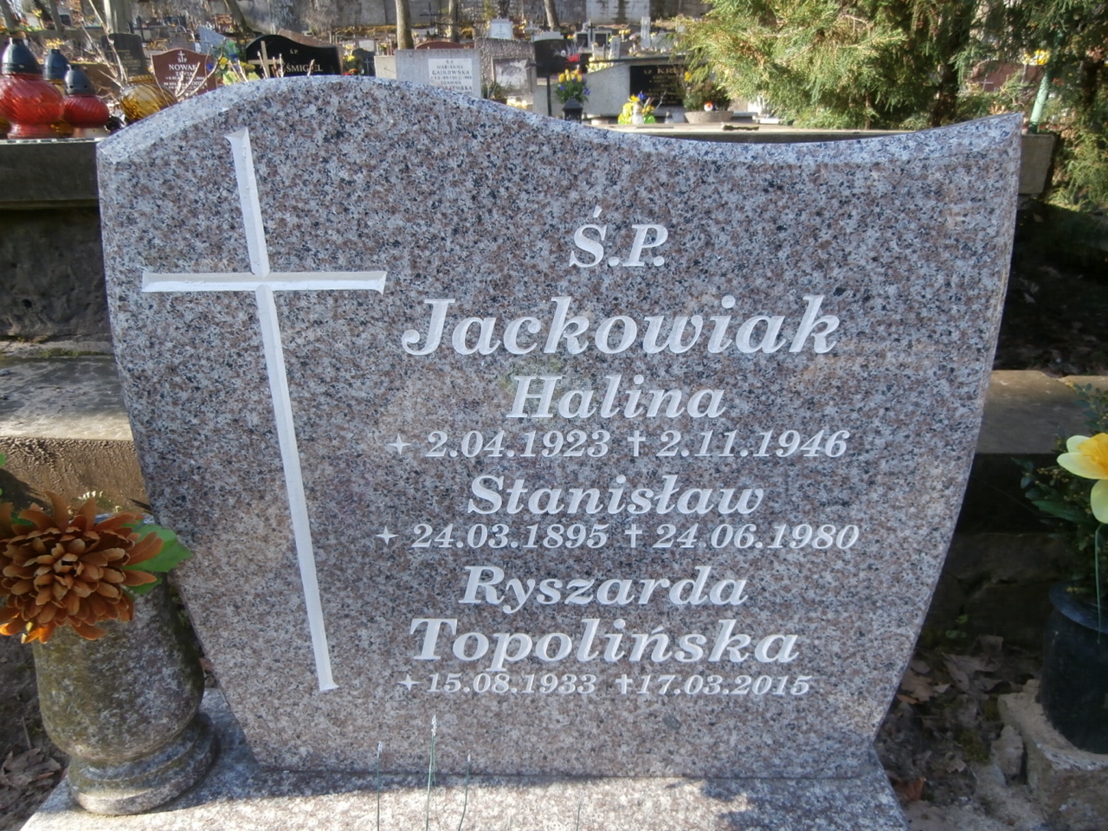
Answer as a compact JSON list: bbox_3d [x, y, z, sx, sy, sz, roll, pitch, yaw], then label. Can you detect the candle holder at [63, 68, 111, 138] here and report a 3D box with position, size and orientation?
[{"bbox_3d":[-1.100,-0.736,1.806,0.110,0.153,0.110,0,22,0],"label":"candle holder"}]

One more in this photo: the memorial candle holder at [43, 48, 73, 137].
[{"bbox_3d":[-1.213,-0.793,1.891,0.119,0.198,0.119,0,22,0],"label":"memorial candle holder"}]

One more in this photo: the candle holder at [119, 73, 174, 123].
[{"bbox_3d":[-1.099,-0.853,2.082,0.152,0.139,0.152,0,22,0],"label":"candle holder"}]

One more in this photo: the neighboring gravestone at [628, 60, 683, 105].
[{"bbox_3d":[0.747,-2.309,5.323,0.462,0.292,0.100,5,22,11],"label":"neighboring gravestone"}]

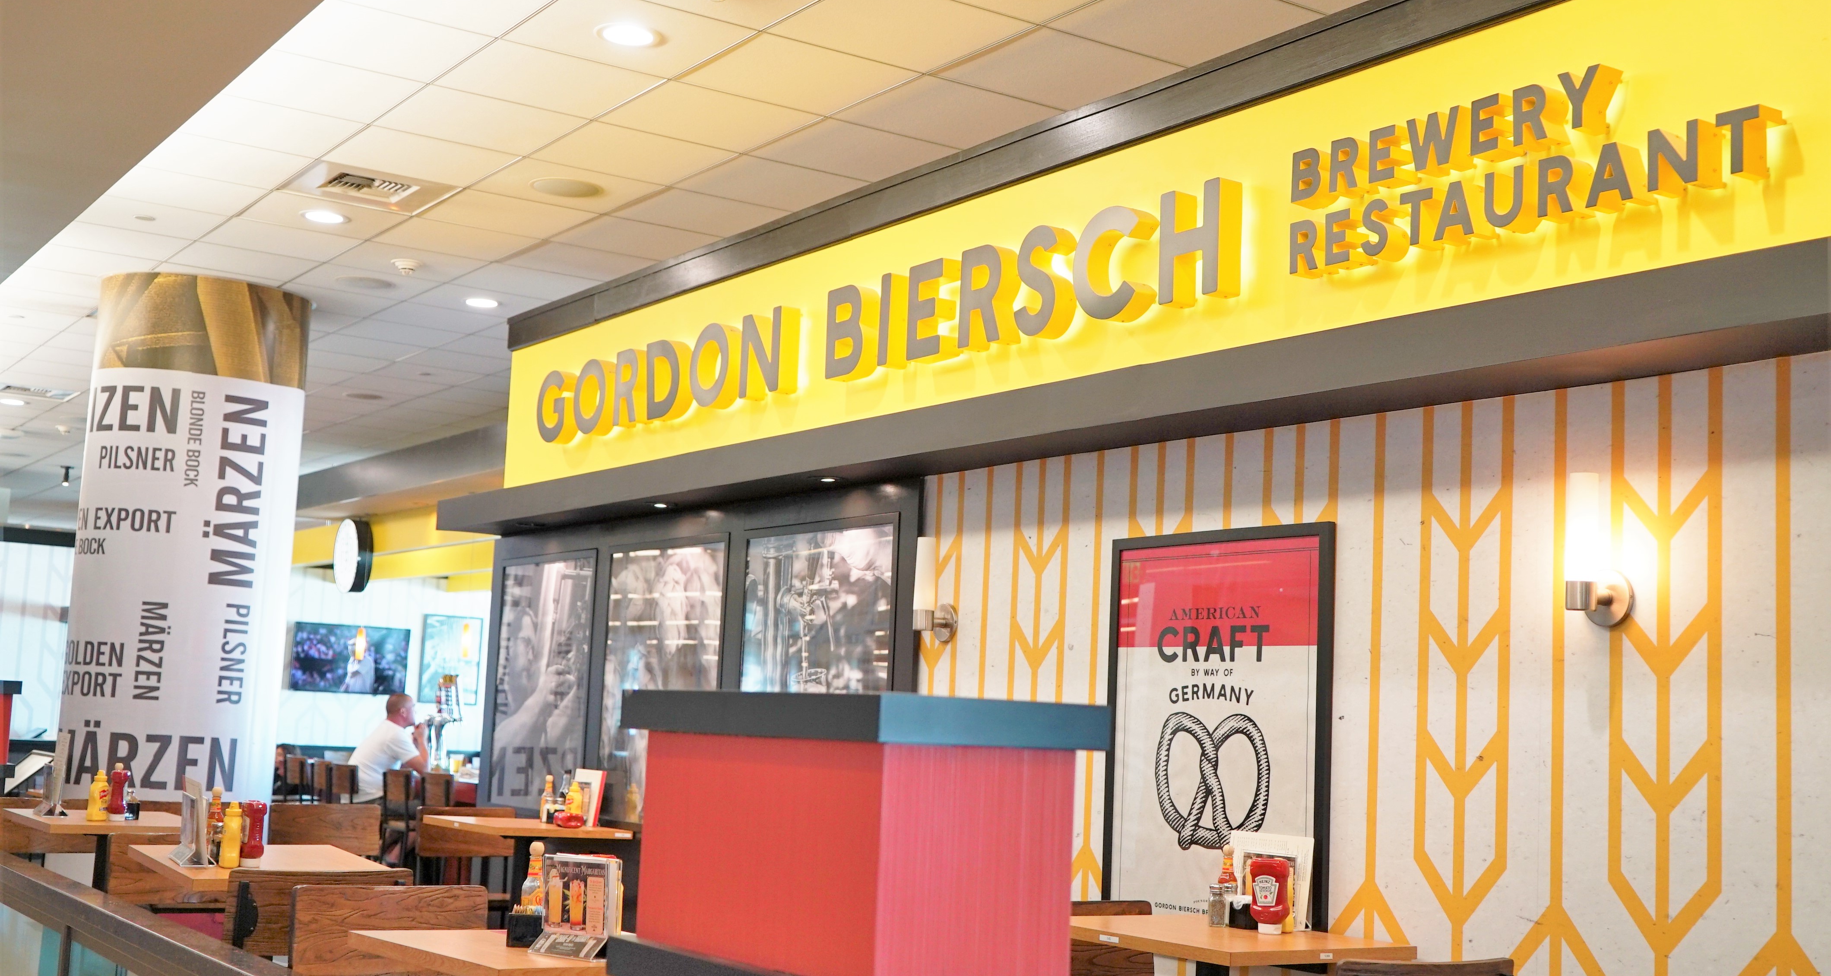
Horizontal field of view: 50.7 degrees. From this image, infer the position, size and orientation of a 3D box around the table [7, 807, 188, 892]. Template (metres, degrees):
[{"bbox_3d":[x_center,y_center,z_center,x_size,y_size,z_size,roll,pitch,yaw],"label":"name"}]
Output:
[{"bbox_3d":[-3.221,1.834,7.625,0.620,1.050,0.800,7,-8,-35],"label":"table"}]

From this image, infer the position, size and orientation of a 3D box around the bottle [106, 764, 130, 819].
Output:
[{"bbox_3d":[-3.068,1.182,7.450,0.052,0.198,0.070,9,-10,-44],"label":"bottle"}]

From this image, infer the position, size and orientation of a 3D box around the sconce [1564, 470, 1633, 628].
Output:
[{"bbox_3d":[1.528,0.141,4.355,0.146,0.339,0.128,7,-8,-34],"label":"sconce"}]

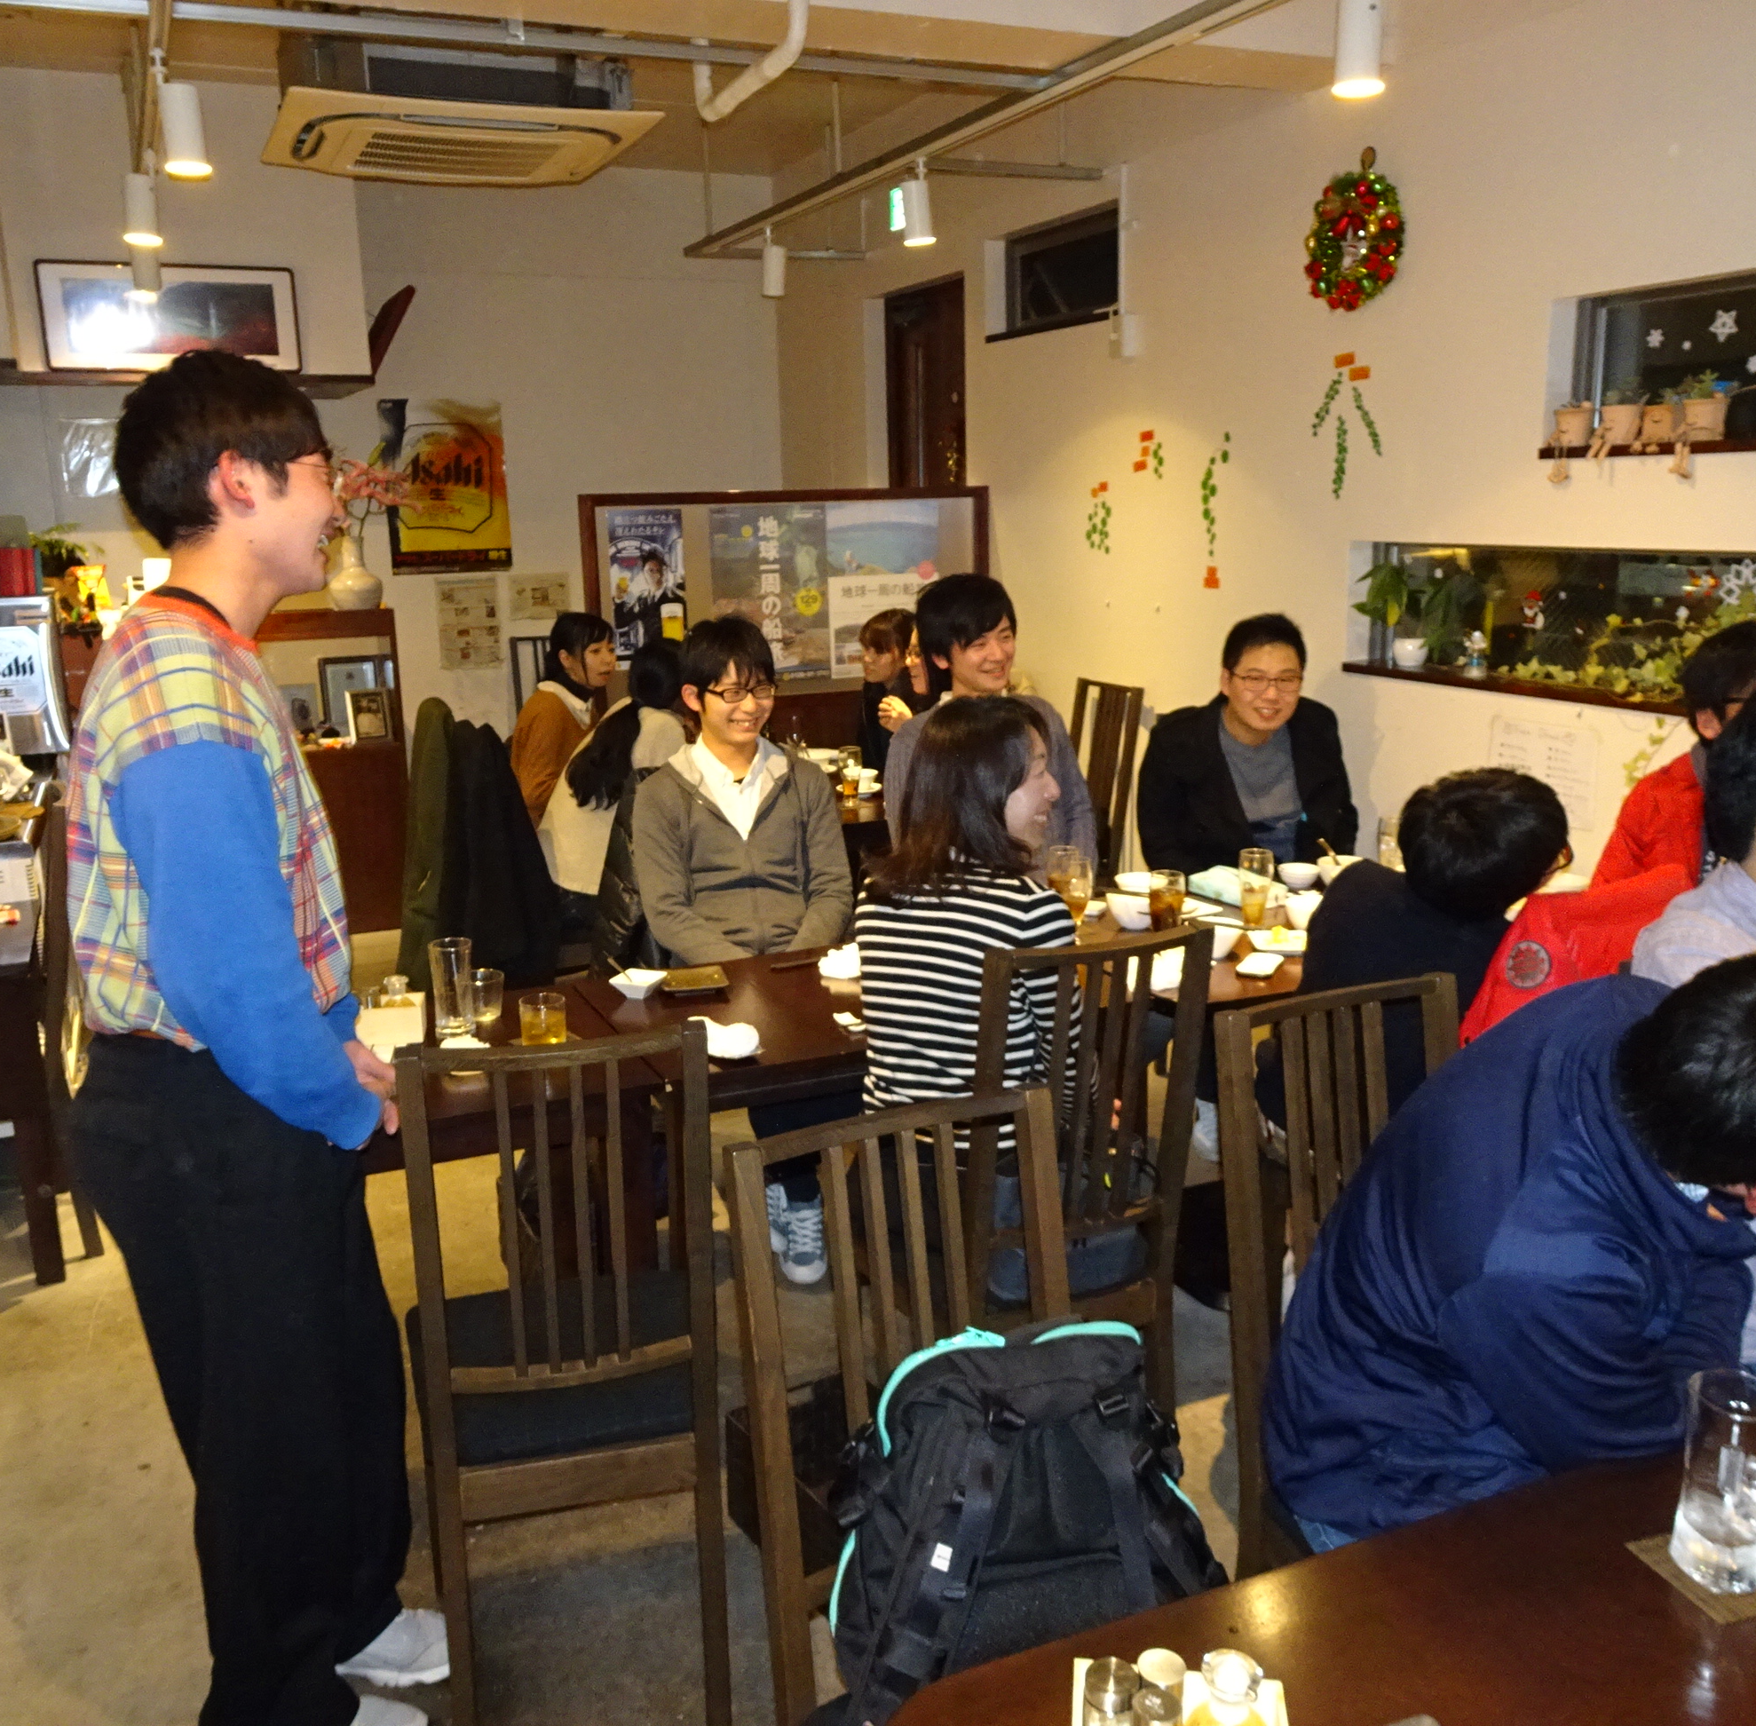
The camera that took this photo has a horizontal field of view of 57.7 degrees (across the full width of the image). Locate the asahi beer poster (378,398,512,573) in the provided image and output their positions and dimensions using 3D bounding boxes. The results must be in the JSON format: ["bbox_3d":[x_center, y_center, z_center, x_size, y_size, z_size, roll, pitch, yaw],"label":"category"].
[{"bbox_3d":[-1.904,-1.662,7.072,0.515,0.728,0.010,-7,14,-23],"label":"asahi beer poster"}]

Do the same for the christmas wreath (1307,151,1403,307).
[{"bbox_3d":[1.132,-1.502,3.792,0.075,0.350,0.315,-7,14,-23],"label":"christmas wreath"}]

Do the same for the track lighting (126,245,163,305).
[{"bbox_3d":[-1.977,-1.592,4.300,0.080,0.165,0.080,-7,14,-23],"label":"track lighting"}]

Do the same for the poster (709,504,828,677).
[{"bbox_3d":[-0.368,-0.942,5.563,0.417,0.585,0.010,-7,14,-23],"label":"poster"}]

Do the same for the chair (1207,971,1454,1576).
[{"bbox_3d":[0.657,0.679,1.823,0.430,0.965,0.480,-7,14,-21],"label":"chair"}]

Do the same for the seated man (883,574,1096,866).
[{"bbox_3d":[0.289,0.072,3.554,0.500,1.380,0.720,-7,14,-23],"label":"seated man"}]

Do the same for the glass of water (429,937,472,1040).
[{"bbox_3d":[-0.732,0.214,2.734,0.074,0.158,0.074,-7,14,-23],"label":"glass of water"}]

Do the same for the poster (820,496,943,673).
[{"bbox_3d":[0.022,-0.948,5.519,0.420,0.590,0.005,-7,14,-23],"label":"poster"}]

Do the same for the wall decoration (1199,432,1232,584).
[{"bbox_3d":[0.944,-0.992,4.478,0.010,0.419,0.160,-7,14,-23],"label":"wall decoration"}]

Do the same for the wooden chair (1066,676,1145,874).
[{"bbox_3d":[0.457,-0.015,4.642,0.500,1.010,0.420,-7,14,-23],"label":"wooden chair"}]

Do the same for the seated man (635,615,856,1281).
[{"bbox_3d":[-0.197,0.191,3.151,0.500,1.310,0.720,-5,13,-15],"label":"seated man"}]

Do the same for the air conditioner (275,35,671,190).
[{"bbox_3d":[-1.182,-2.117,4.441,0.950,0.250,0.950,-7,14,-23],"label":"air conditioner"}]

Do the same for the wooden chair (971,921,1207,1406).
[{"bbox_3d":[0.253,0.528,2.516,0.430,0.965,0.480,-5,14,-15],"label":"wooden chair"}]

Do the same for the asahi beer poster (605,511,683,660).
[{"bbox_3d":[-0.773,-0.940,5.382,0.255,0.490,0.010,-7,14,-23],"label":"asahi beer poster"}]

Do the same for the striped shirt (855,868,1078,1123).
[{"bbox_3d":[0.128,0.190,2.405,0.390,0.480,0.270,-1,13,3],"label":"striped shirt"}]

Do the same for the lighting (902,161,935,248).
[{"bbox_3d":[0.119,-1.864,4.515,0.091,0.229,0.091,-1,13,0],"label":"lighting"}]

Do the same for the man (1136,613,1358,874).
[{"bbox_3d":[0.875,0.056,3.728,0.540,1.260,0.750,-3,13,-8],"label":"man"}]

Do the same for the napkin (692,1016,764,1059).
[{"bbox_3d":[-0.249,0.290,2.614,0.115,0.040,0.085,-1,13,0],"label":"napkin"}]

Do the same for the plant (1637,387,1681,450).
[{"bbox_3d":[1.587,-0.900,3.241,0.078,0.120,0.078,-7,14,-23],"label":"plant"}]

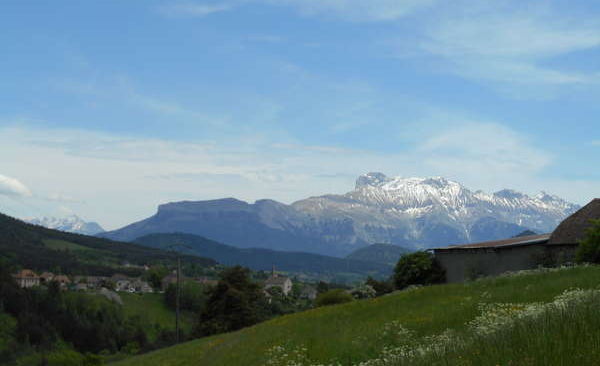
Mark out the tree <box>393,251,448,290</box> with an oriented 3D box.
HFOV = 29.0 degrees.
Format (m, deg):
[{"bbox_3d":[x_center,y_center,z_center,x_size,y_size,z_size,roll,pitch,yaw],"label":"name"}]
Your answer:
[{"bbox_3d":[9.470,7.010,92.000,4.280,3.330,4.000,1,-5,0],"label":"tree"}]

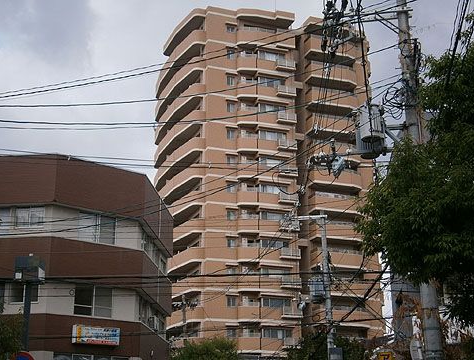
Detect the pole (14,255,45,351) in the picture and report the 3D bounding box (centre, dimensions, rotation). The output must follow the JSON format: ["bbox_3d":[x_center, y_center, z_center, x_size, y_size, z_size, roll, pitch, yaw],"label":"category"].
[{"bbox_3d":[-5.001,4.357,19.472,0.620,5.273,0.560,0,-16,-2],"label":"pole"}]

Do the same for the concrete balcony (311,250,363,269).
[{"bbox_3d":[10.491,8.213,84.434,5.664,1.962,1.740,6,-19,-17],"label":"concrete balcony"}]

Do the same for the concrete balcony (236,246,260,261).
[{"bbox_3d":[1.229,7.530,82.992,2.178,1.534,1.386,4,-16,-15],"label":"concrete balcony"}]

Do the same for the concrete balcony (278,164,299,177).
[{"bbox_3d":[5.275,-1.053,85.816,2.128,1.138,0.742,6,-17,-23],"label":"concrete balcony"}]

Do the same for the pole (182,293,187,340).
[{"bbox_3d":[-4.232,14.507,65.533,0.380,10.819,0.380,0,-16,0],"label":"pole"}]

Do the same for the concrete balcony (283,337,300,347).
[{"bbox_3d":[5.368,15.849,81.033,2.128,1.138,0.742,6,-17,-23],"label":"concrete balcony"}]

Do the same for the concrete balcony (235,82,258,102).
[{"bbox_3d":[1.137,-9.318,87.761,2.178,1.782,1.386,4,-16,-15],"label":"concrete balcony"}]

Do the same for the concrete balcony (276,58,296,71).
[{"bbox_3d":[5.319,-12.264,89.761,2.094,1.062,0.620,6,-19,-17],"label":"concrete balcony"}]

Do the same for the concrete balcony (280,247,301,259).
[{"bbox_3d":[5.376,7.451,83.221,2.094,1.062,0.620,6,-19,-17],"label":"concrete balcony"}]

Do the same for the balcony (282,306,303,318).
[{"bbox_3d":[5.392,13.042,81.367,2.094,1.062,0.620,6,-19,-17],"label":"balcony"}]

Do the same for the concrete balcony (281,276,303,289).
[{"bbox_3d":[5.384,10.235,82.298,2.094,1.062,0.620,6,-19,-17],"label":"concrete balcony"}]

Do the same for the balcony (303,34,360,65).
[{"bbox_3d":[10.427,-14.287,91.897,5.664,1.962,1.740,6,-19,-17],"label":"balcony"}]

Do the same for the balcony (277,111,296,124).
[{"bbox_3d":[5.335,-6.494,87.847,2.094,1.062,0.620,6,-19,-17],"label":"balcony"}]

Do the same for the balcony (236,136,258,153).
[{"bbox_3d":[1.168,-3.533,86.124,2.178,1.584,1.386,4,-16,-15],"label":"balcony"}]

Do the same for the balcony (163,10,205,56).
[{"bbox_3d":[-6.020,-16.539,94.364,2.079,0.891,11.284,6,-17,-23],"label":"balcony"}]

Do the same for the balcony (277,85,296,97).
[{"bbox_3d":[5.229,-9.403,88.179,2.128,1.138,0.742,6,-17,-23],"label":"balcony"}]

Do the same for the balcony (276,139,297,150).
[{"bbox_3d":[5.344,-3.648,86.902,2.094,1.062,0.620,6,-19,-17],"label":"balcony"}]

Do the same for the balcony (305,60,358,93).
[{"bbox_3d":[10.423,-11.336,92.027,5.988,1.831,2.326,6,-17,-23],"label":"balcony"}]

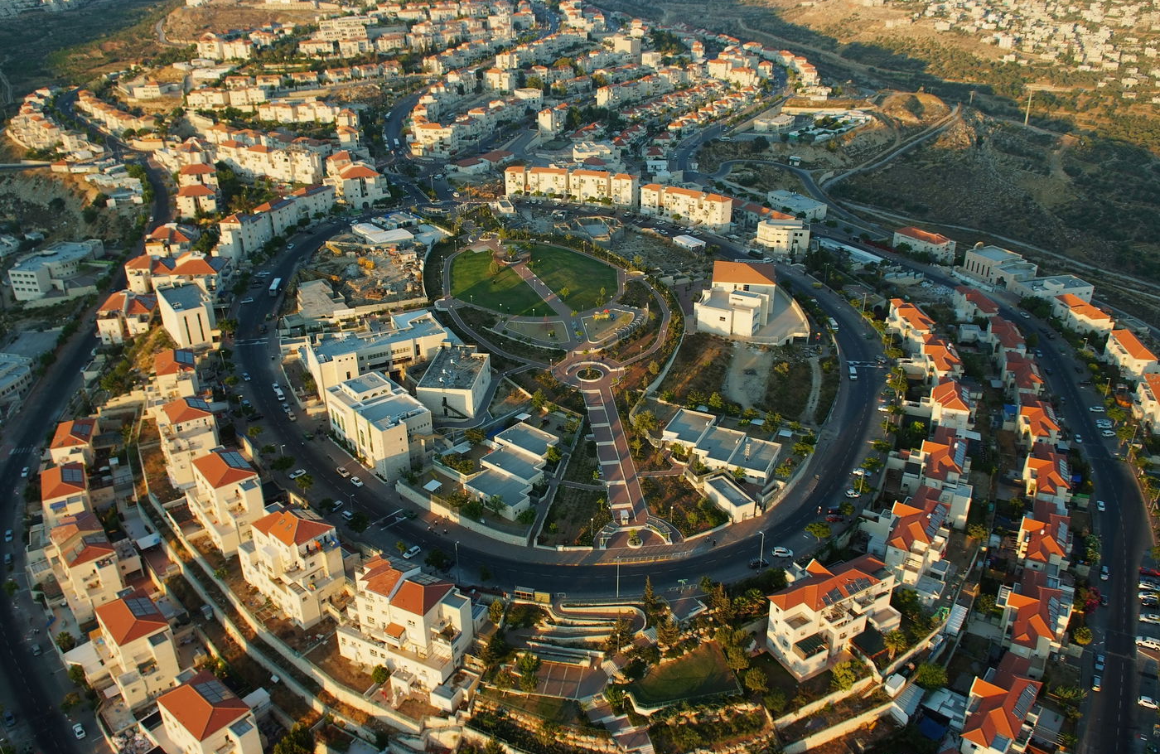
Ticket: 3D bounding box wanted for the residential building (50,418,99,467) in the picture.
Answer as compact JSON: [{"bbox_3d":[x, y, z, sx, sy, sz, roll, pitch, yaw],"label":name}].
[{"bbox_3d":[-149.530,19.560,249.660,10.550,11.000,17.960,-11,27,-21],"label":"residential building"}]

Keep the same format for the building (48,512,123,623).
[{"bbox_3d":[-121.630,46.800,206.690,13.200,18.000,22.800,-18,30,-33],"label":"building"}]

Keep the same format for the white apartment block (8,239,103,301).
[{"bbox_3d":[-246.860,-52.000,401.000,23.500,14.200,51.500,0,25,2],"label":"white apartment block"}]

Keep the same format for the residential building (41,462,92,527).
[{"bbox_3d":[-141.660,34.880,231.680,11.500,17.200,19.000,-14,28,-27],"label":"residential building"}]

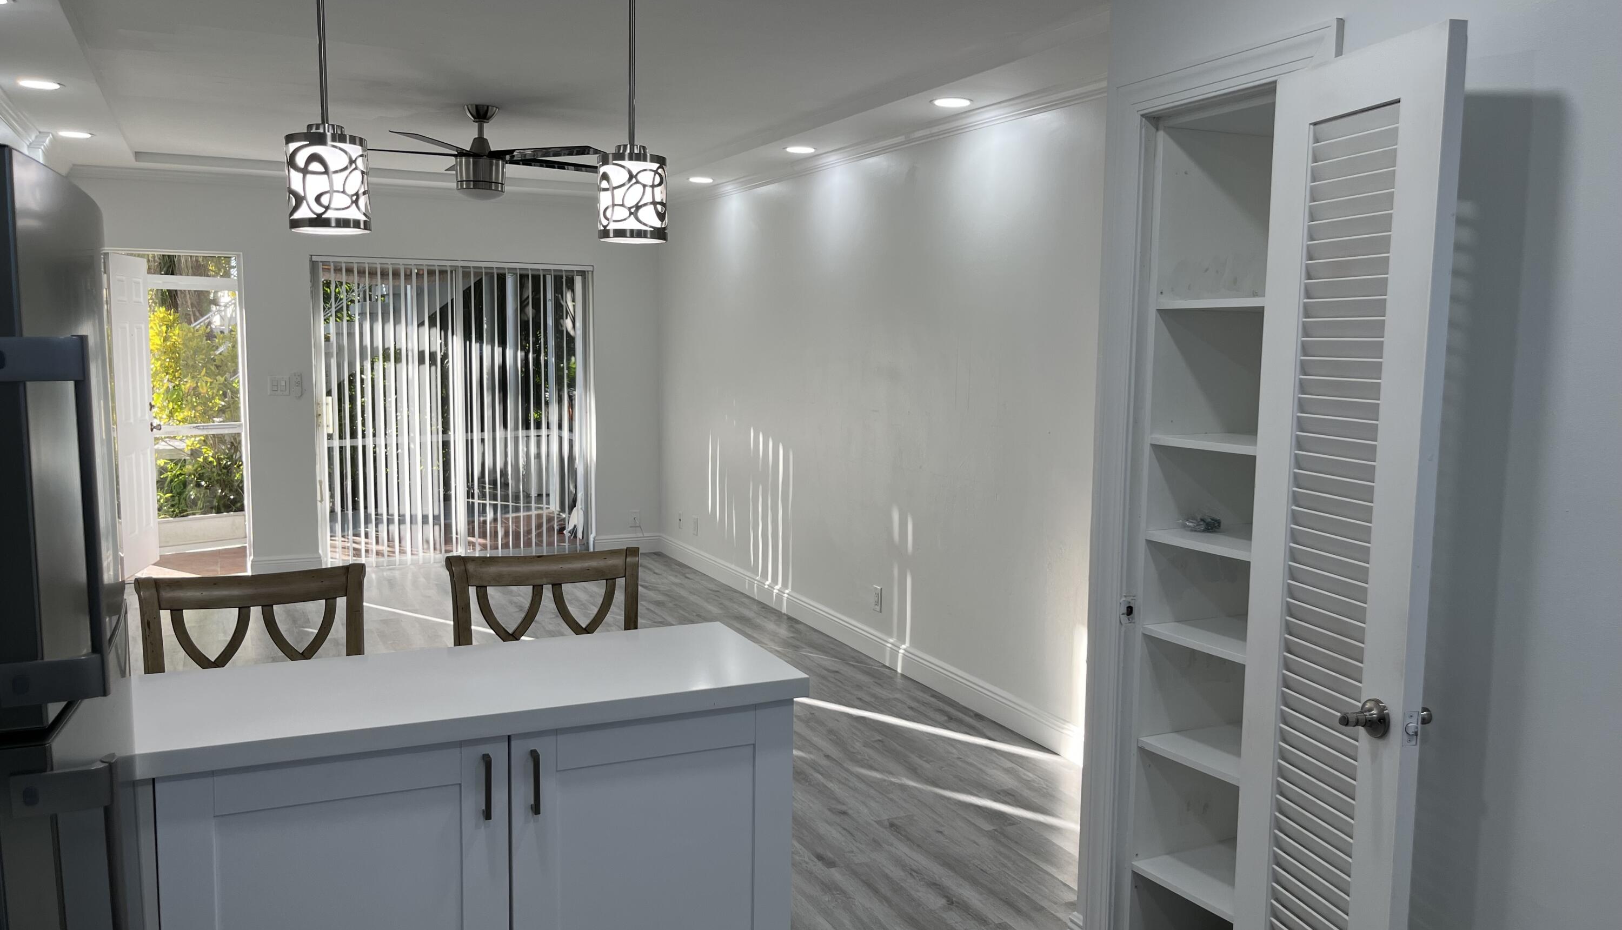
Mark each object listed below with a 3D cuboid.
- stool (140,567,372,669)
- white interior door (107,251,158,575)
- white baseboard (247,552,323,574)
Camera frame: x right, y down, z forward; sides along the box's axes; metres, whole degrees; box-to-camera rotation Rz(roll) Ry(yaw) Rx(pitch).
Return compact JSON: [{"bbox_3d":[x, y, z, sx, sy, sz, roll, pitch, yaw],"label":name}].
[{"bbox_3d":[-1.173,0.766,2.607,0.470,1.015,0.530,-2,6,-22],"label":"stool"},{"bbox_3d":[-4.343,-0.319,7.800,0.045,2.010,0.690,0,6,-11],"label":"white interior door"},{"bbox_3d":[-3.362,0.649,7.808,0.430,0.130,0.020,-2,6,-25],"label":"white baseboard"}]

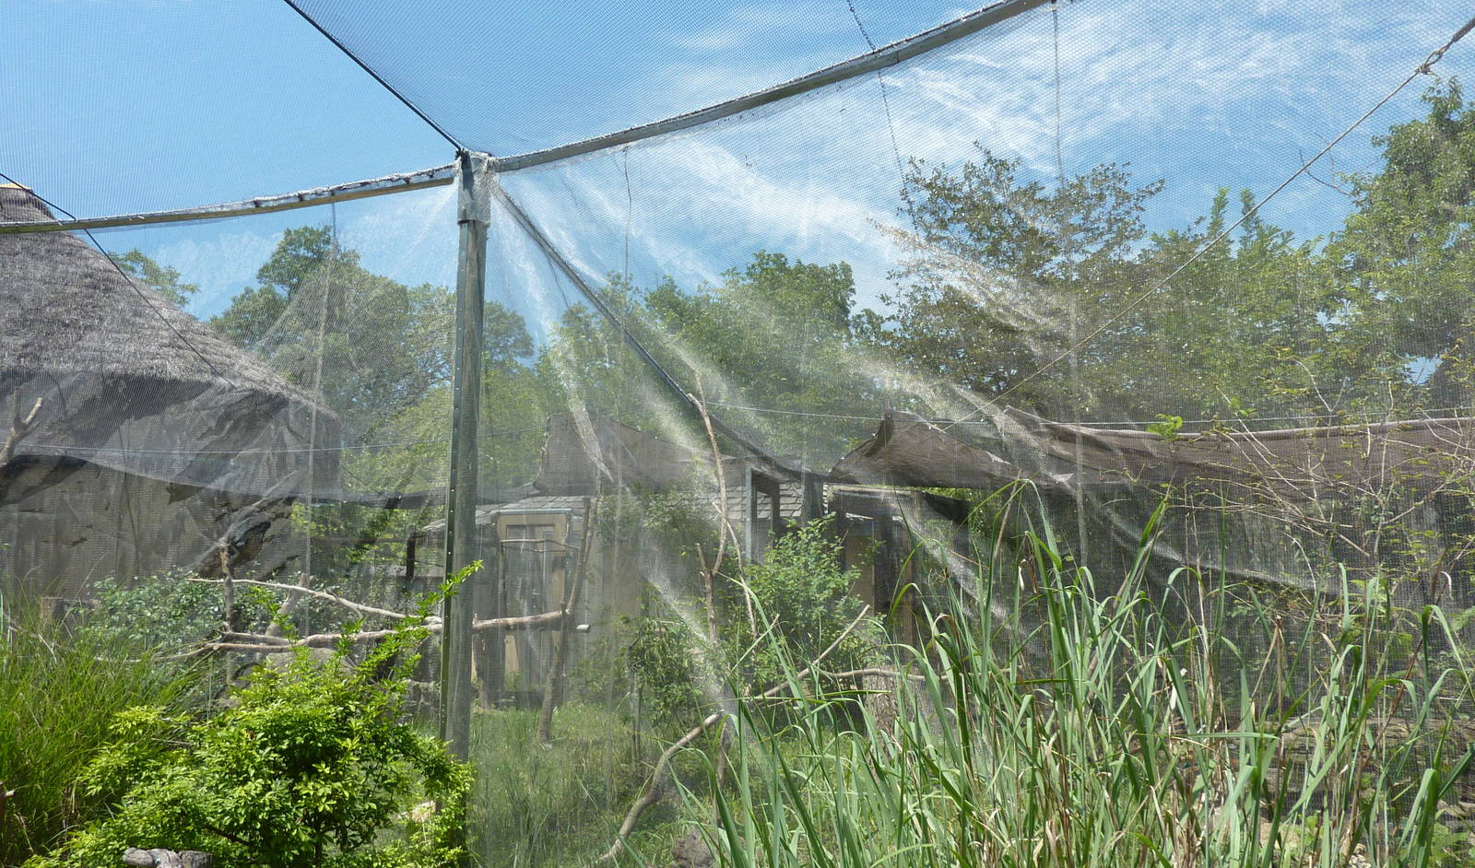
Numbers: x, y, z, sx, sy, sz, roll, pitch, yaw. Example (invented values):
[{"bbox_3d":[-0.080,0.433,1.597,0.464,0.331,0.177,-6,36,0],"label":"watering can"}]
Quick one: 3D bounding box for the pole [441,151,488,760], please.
[{"bbox_3d":[-1.542,0.372,6.003,0.170,4.111,0.160,-1,-8,10],"label":"pole"}]

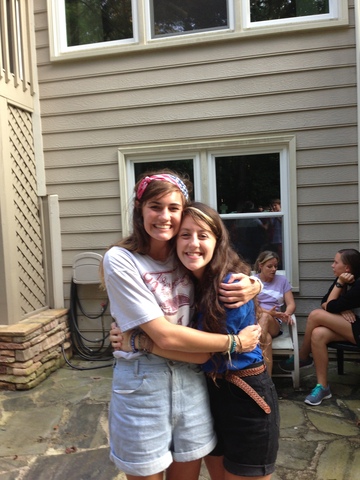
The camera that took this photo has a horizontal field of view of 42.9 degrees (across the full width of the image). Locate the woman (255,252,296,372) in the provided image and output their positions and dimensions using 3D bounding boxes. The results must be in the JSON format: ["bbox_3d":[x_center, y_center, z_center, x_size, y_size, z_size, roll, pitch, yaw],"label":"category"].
[{"bbox_3d":[0.738,0.670,4.003,0.540,1.140,0.820,-2,3,13],"label":"woman"}]

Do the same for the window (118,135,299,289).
[{"bbox_3d":[0.261,-0.223,4.617,1.800,1.510,0.120,-2,3,13],"label":"window"}]

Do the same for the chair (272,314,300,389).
[{"bbox_3d":[0.764,0.810,4.191,0.600,0.840,0.660,-2,3,13],"label":"chair"}]

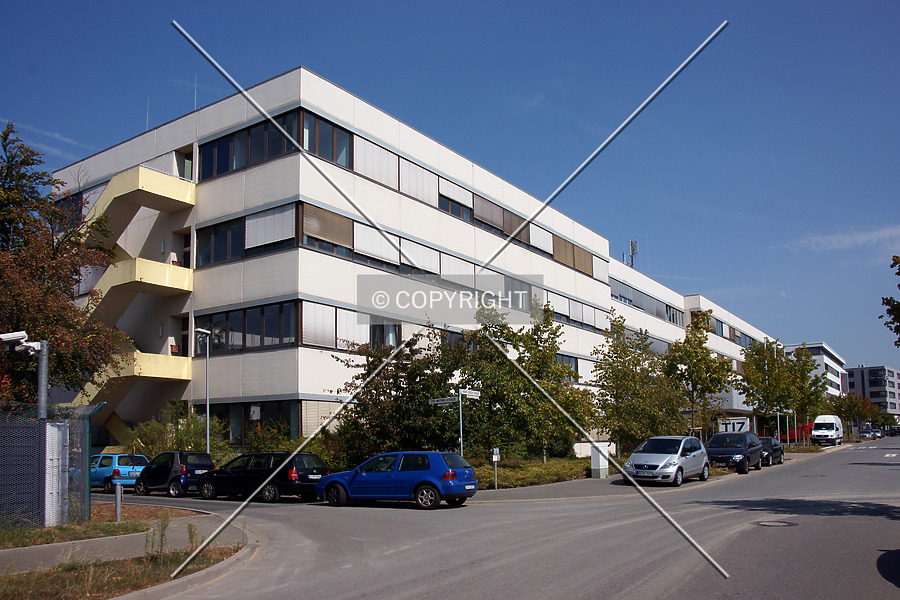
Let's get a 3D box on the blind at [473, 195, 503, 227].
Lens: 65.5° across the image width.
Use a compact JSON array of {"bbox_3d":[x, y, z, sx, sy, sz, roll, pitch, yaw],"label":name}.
[{"bbox_3d":[2.398,-5.327,42.740,0.100,1.426,3.436,-7,-11,33],"label":"blind"}]

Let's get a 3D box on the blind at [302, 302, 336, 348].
[{"bbox_3d":[-5.541,1.087,29.788,0.100,1.734,1.913,-8,-13,34],"label":"blind"}]

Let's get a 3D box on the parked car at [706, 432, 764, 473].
[{"bbox_3d":[12.900,6.980,32.200,1.980,1.770,4.800,-8,-13,34],"label":"parked car"}]

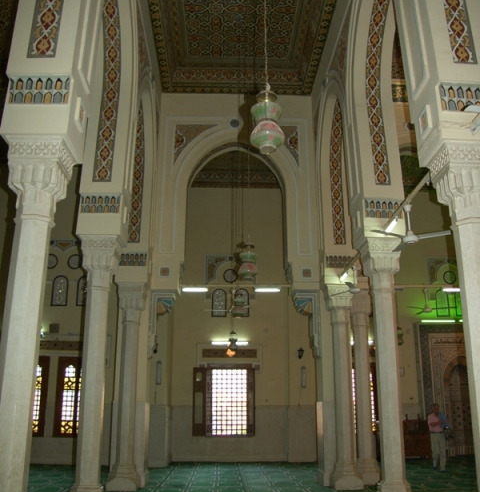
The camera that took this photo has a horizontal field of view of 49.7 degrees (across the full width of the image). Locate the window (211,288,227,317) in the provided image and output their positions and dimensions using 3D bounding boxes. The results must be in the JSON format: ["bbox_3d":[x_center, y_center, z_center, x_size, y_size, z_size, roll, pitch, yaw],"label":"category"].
[{"bbox_3d":[-0.723,1.945,17.680,0.549,0.970,0.100,1,-18,-2],"label":"window"}]

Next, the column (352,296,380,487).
[{"bbox_3d":[2.658,3.088,11.639,0.600,4.126,0.600,0,-17,-2],"label":"column"}]

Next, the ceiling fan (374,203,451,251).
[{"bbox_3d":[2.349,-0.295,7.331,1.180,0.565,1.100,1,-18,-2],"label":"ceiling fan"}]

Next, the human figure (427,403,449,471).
[{"bbox_3d":[5.107,4.926,13.387,0.530,1.710,0.360,3,-18,-11],"label":"human figure"}]

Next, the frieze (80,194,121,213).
[{"bbox_3d":[-2.318,-0.697,8.629,0.640,0.310,0.080,0,-17,-2],"label":"frieze"}]

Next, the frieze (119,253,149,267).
[{"bbox_3d":[-2.411,0.302,11.644,0.695,0.325,0.080,1,-18,-2],"label":"frieze"}]

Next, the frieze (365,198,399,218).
[{"bbox_3d":[2.405,-0.619,8.685,0.619,0.351,0.080,1,-18,-2],"label":"frieze"}]

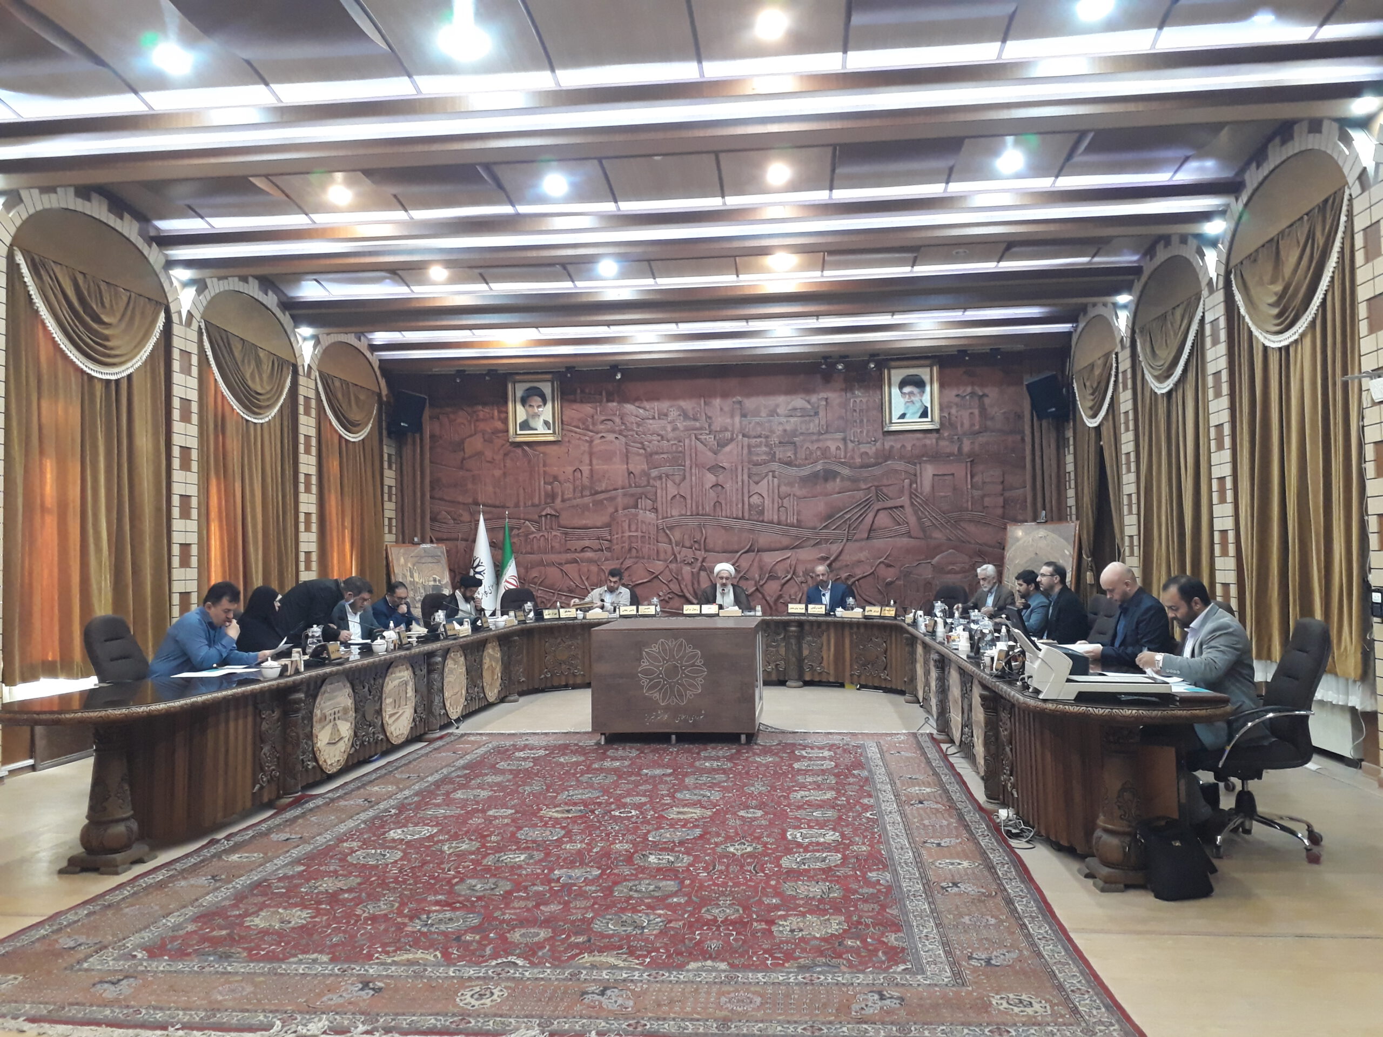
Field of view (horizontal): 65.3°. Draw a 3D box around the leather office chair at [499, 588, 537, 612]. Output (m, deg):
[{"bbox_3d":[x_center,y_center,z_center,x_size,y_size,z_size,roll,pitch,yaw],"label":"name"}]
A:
[{"bbox_3d":[-2.028,1.385,12.842,0.630,1.120,0.650,0,-2,-19],"label":"leather office chair"}]

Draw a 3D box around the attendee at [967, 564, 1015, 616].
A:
[{"bbox_3d":[3.152,1.146,11.261,0.720,1.330,0.540,1,-3,-41],"label":"attendee"}]

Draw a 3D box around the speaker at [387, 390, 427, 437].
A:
[{"bbox_3d":[-3.646,-1.342,13.889,0.420,0.580,0.380,1,10,-33],"label":"speaker"}]

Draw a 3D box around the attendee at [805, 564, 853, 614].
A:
[{"bbox_3d":[1.607,1.222,12.562,0.540,1.340,0.660,-2,-3,14],"label":"attendee"}]

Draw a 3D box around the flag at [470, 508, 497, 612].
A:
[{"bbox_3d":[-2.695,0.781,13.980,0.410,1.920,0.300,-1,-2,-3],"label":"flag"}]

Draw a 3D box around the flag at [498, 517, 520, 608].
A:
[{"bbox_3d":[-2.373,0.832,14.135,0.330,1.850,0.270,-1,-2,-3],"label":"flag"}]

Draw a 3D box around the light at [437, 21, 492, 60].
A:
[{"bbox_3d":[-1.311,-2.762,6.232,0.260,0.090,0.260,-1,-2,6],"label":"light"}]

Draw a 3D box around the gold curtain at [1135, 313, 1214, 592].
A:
[{"bbox_3d":[4.326,-0.363,9.531,0.160,2.980,1.800,-1,-3,5],"label":"gold curtain"}]

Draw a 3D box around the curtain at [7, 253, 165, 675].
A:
[{"bbox_3d":[-4.728,-0.338,8.505,0.200,3.130,1.940,-1,-2,6],"label":"curtain"}]

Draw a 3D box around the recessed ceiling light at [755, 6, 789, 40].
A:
[{"bbox_3d":[0.451,-2.776,6.046,0.170,0.060,0.170,-1,-2,6],"label":"recessed ceiling light"}]

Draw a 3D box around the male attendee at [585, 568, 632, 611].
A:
[{"bbox_3d":[-0.979,1.294,12.783,0.580,1.340,0.780,-2,-2,12],"label":"male attendee"}]

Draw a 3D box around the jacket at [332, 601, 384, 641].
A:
[{"bbox_3d":[-2.867,1.037,9.234,0.520,0.660,0.400,0,-3,-29],"label":"jacket"}]

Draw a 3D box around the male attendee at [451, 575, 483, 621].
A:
[{"bbox_3d":[-2.585,1.296,12.099,0.700,1.270,0.580,-3,-3,36],"label":"male attendee"}]

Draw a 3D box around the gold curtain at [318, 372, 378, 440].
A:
[{"bbox_3d":[-4.171,-1.355,13.138,0.150,0.730,1.750,-1,-2,6],"label":"gold curtain"}]

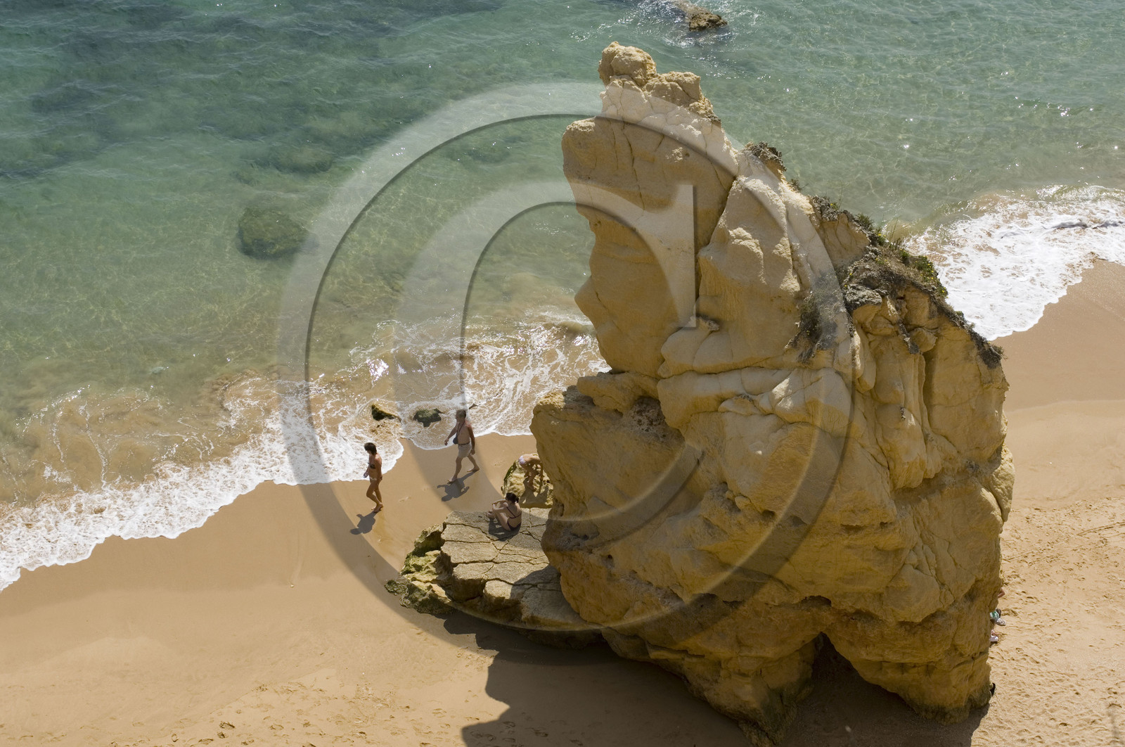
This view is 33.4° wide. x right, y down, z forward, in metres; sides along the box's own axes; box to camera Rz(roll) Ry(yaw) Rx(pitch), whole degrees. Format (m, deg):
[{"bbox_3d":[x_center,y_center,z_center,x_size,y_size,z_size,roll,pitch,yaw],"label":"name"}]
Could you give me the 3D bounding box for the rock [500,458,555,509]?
[{"bbox_3d":[-0.655,2.329,38.936,1.300,0.750,1.150,0,31,0],"label":"rock"}]

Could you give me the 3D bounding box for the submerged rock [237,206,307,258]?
[{"bbox_3d":[-8.044,-3.913,51.751,1.950,0.800,1.700,0,31,0],"label":"submerged rock"}]

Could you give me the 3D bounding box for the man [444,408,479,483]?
[{"bbox_3d":[-2.105,1.466,39.402,0.780,1.700,0.560,-25,39,-35],"label":"man"}]

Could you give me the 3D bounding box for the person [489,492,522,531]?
[{"bbox_3d":[-1.132,2.615,36.616,0.750,0.820,0.480,24,39,34],"label":"person"}]

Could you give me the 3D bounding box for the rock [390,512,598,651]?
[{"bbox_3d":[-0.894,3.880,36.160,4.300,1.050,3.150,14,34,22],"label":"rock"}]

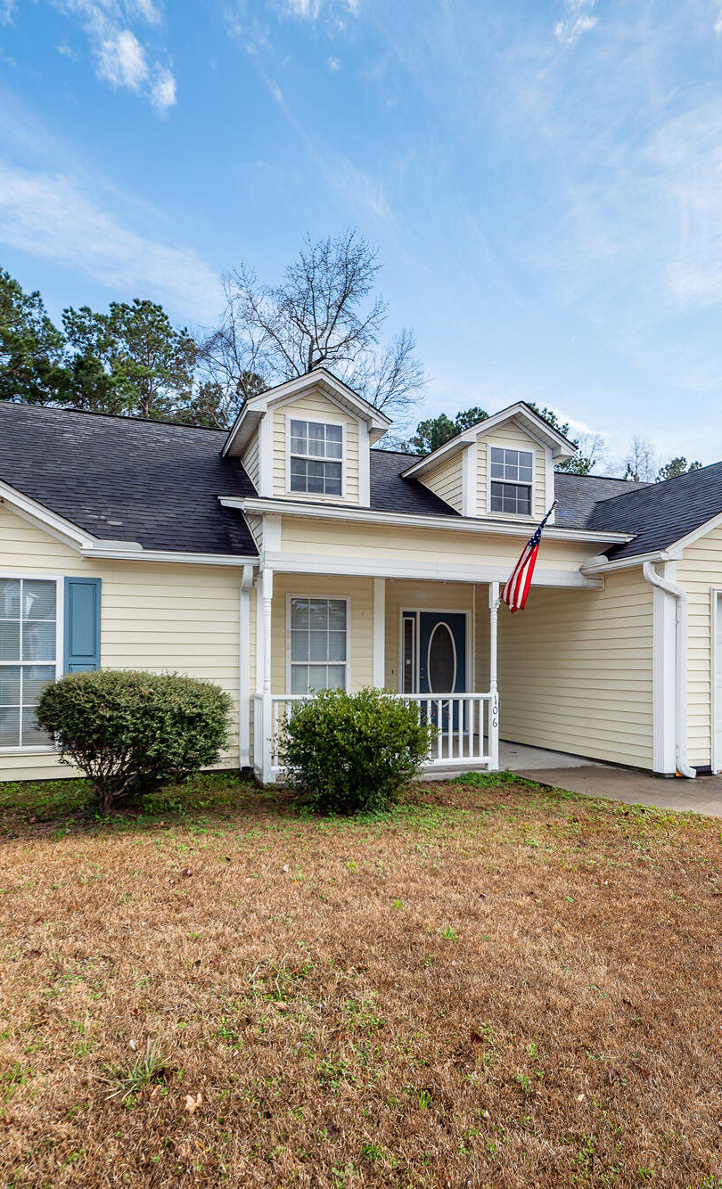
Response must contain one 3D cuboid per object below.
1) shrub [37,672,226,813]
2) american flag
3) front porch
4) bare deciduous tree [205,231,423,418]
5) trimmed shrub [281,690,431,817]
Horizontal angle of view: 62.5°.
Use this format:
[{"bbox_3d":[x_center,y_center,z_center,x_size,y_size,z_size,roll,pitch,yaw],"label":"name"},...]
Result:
[{"bbox_3d":[-1.933,1.238,5.150,1.574,1.168,1.574,1,-4,-17],"label":"shrub"},{"bbox_3d":[1.779,-0.391,6.300,0.420,1.100,0.600,1,-4,-17],"label":"american flag"},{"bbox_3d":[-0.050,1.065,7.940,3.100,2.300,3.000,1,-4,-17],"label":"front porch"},{"bbox_3d":[-1.727,-5.339,22.000,7.600,16.078,7.400,1,-4,-17],"label":"bare deciduous tree"},{"bbox_3d":[-0.042,1.361,5.250,1.368,1.065,1.368,1,-4,-17],"label":"trimmed shrub"}]

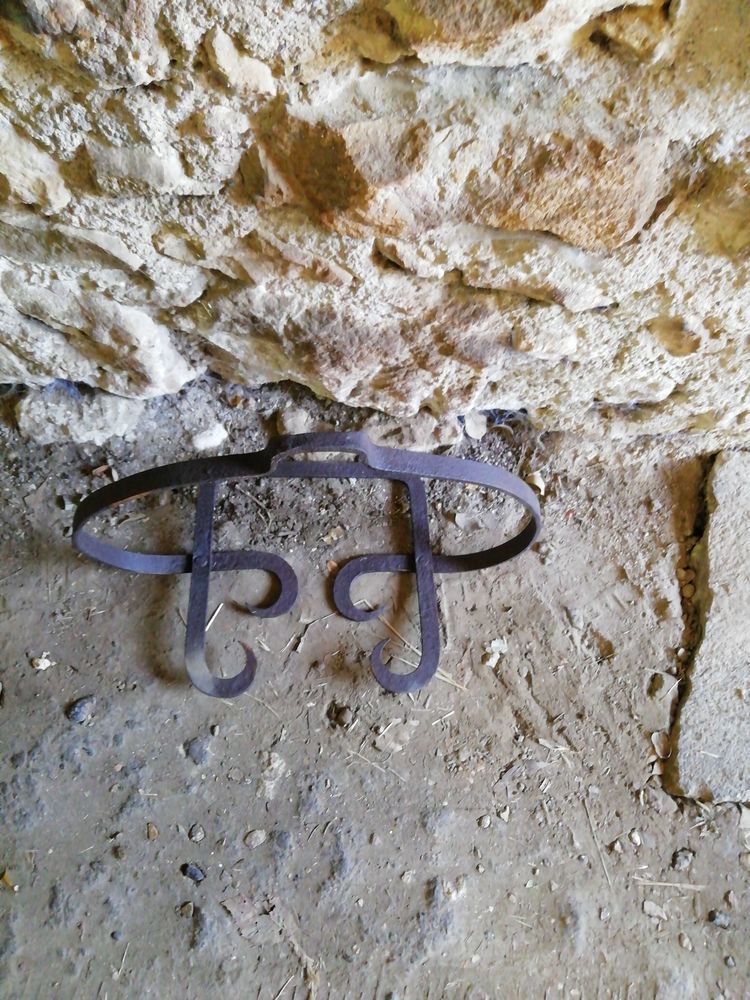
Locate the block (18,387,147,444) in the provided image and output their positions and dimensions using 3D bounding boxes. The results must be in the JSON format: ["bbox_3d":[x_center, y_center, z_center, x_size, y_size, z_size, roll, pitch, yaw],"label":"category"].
[{"bbox_3d":[-0.410,-0.136,1.043,0.180,0.090,0.100,0,58,0],"label":"block"}]

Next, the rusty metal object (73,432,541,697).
[{"bbox_3d":[-0.079,0.014,0.833,0.530,0.265,0.325,-2,58,-1],"label":"rusty metal object"}]

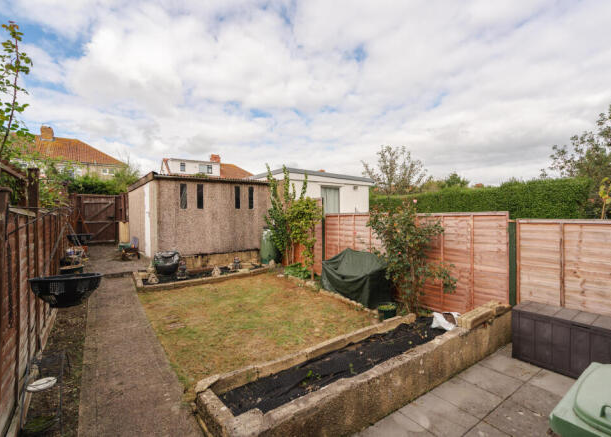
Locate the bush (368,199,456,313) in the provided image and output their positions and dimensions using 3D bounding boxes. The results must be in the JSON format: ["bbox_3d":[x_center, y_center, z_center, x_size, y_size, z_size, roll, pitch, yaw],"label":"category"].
[{"bbox_3d":[1.640,0.555,4.505,0.700,1.730,1.100,0,0,-36],"label":"bush"}]

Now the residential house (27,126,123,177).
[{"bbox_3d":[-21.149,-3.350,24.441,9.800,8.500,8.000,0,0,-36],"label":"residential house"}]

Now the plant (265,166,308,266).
[{"bbox_3d":[-0.533,-0.125,7.763,0.750,2.750,1.000,0,0,-36],"label":"plant"}]

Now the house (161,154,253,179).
[{"bbox_3d":[-10.616,-3.200,33.424,11.500,8.300,8.000,0,0,-36],"label":"house"}]

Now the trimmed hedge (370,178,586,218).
[{"bbox_3d":[4.764,0.250,9.621,1.000,2.300,6.800,0,0,-36],"label":"trimmed hedge"}]

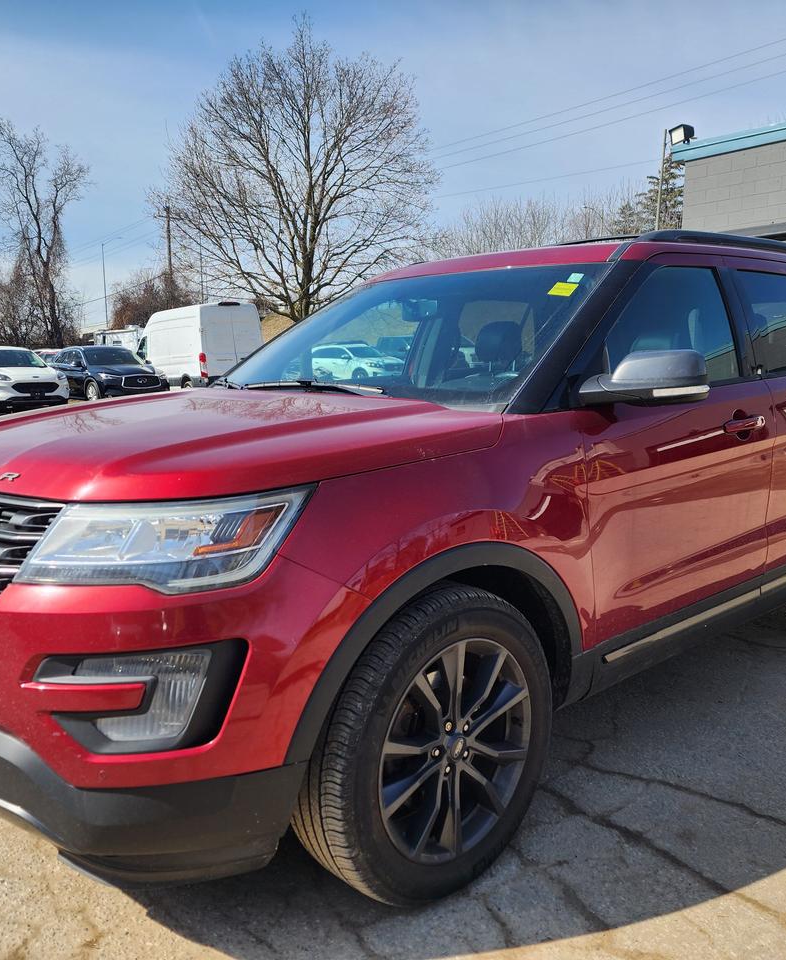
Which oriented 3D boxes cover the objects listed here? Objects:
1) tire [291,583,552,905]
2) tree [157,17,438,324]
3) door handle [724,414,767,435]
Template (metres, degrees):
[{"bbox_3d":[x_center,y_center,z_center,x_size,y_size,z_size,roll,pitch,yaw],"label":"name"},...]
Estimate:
[{"bbox_3d":[0.088,0.633,2.127,0.755,0.760,0.265,-8,11,-43],"label":"tire"},{"bbox_3d":[-4.068,-12.942,37.000,12.200,14.300,12.000,-2,8,-6],"label":"tree"},{"bbox_3d":[1.157,-0.181,2.788,0.240,0.048,0.060,-7,10,-41],"label":"door handle"}]

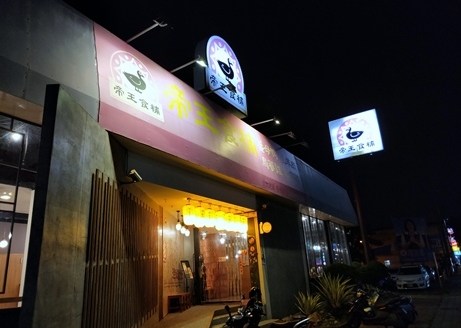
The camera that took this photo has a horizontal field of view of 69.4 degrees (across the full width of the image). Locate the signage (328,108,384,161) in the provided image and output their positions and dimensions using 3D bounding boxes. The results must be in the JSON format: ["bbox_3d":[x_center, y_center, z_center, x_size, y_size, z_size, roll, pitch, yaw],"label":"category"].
[{"bbox_3d":[6.303,-1.414,16.809,2.347,2.223,0.280,-14,-21,27],"label":"signage"}]

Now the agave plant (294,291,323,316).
[{"bbox_3d":[2.455,4.452,10.707,0.880,0.780,0.880,-15,-22,30],"label":"agave plant"}]

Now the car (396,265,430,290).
[{"bbox_3d":[13.181,8.190,24.077,1.740,1.460,4.450,-15,-22,30],"label":"car"}]

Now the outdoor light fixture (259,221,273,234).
[{"bbox_3d":[1.169,2.119,11.024,0.420,0.360,0.330,-15,-22,30],"label":"outdoor light fixture"}]

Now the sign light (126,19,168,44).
[{"bbox_3d":[-1.824,-2.782,7.045,1.080,0.200,0.300,-15,-22,30],"label":"sign light"}]

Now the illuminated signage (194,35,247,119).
[{"bbox_3d":[-0.234,-2.878,10.595,0.320,2.270,2.250,-15,-22,30],"label":"illuminated signage"}]

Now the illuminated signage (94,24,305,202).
[{"bbox_3d":[0.265,-0.526,10.378,0.100,2.405,10.223,-23,-26,27],"label":"illuminated signage"}]

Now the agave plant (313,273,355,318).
[{"bbox_3d":[3.340,4.239,10.843,1.300,1.360,1.300,-15,-22,30],"label":"agave plant"}]

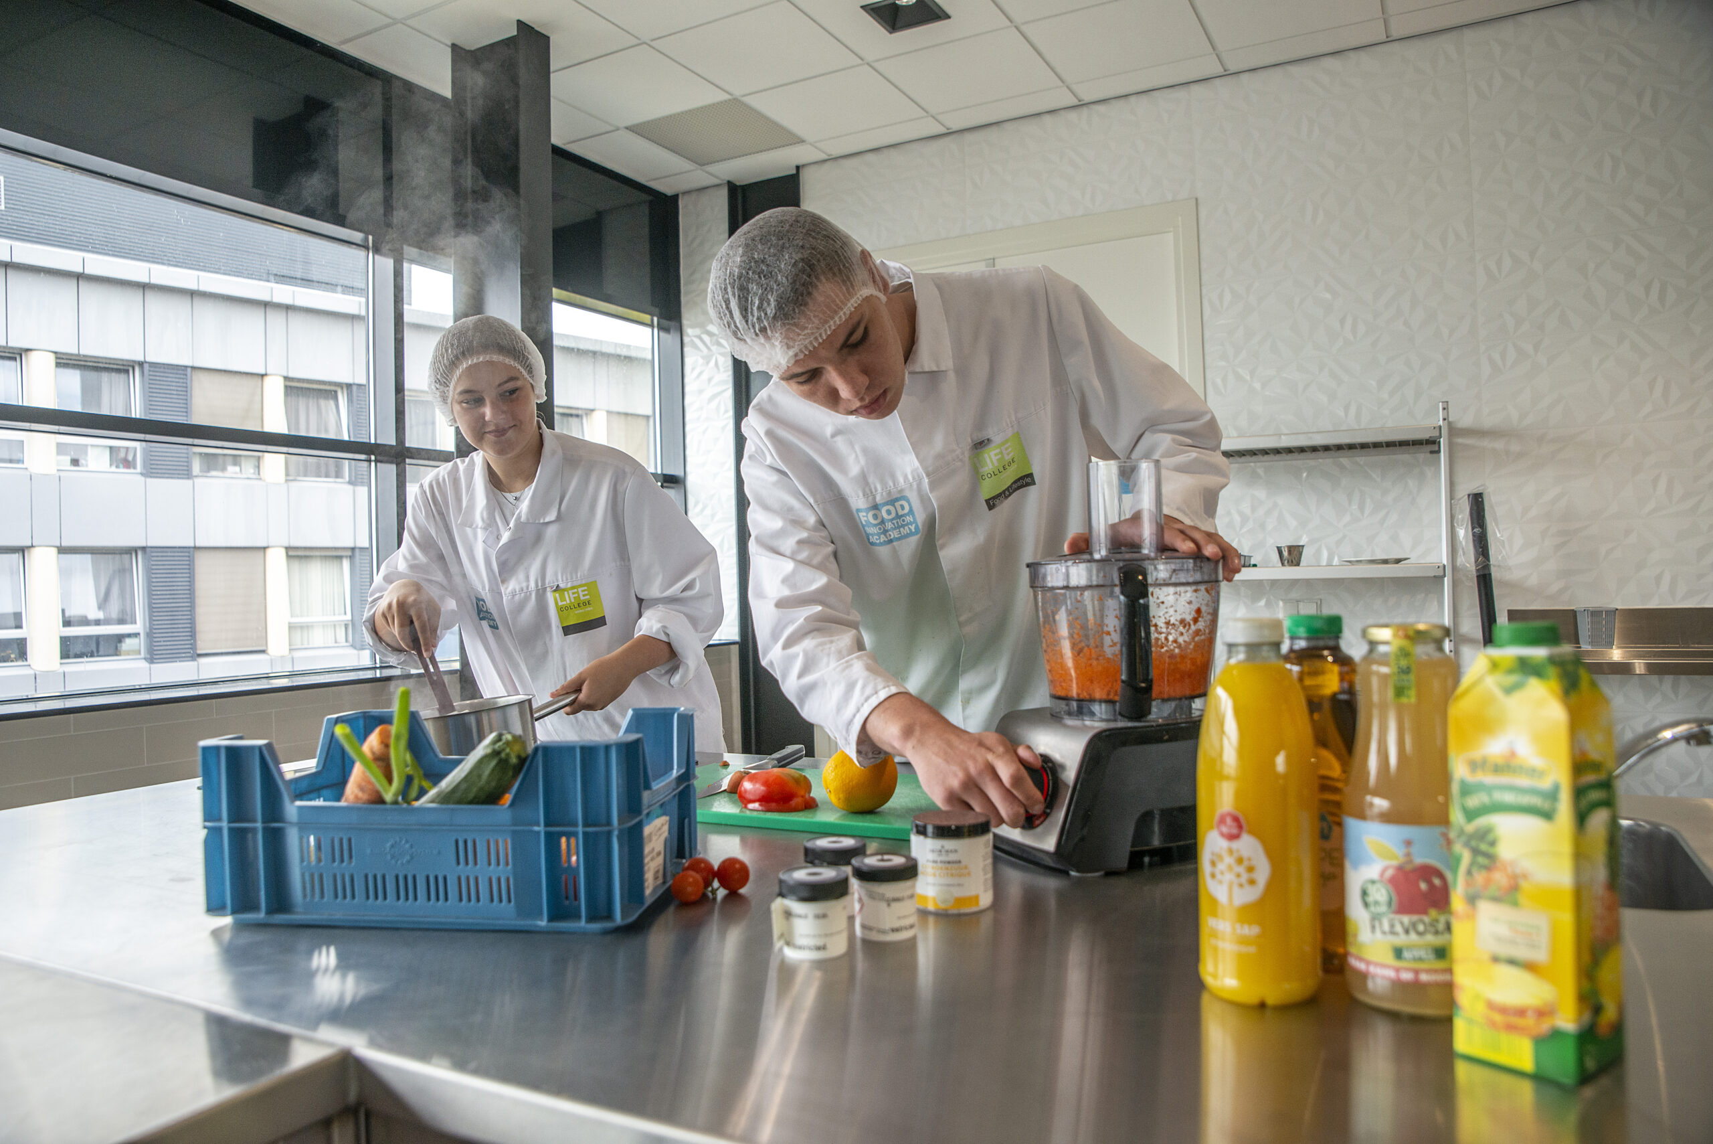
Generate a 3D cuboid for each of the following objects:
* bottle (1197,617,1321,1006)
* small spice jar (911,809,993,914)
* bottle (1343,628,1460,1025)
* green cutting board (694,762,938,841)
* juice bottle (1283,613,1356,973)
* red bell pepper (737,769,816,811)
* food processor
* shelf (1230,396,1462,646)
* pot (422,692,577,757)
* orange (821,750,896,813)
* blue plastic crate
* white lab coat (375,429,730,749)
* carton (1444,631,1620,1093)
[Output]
[{"bbox_3d":[0.284,0.163,0.812,0.084,0.259,0.084,-1,0,44],"label":"bottle"},{"bbox_3d":[0.089,0.267,1.060,0.074,0.077,0.074,-1,0,7],"label":"small spice jar"},{"bbox_3d":[0.391,0.168,0.806,0.086,0.260,0.086,-1,-1,25],"label":"bottle"},{"bbox_3d":[-0.051,0.304,1.540,0.540,0.016,0.331,-1,-1,26],"label":"green cutting board"},{"bbox_3d":[0.359,0.167,0.887,0.078,0.265,0.078,-1,0,22],"label":"juice bottle"},{"bbox_3d":[-0.098,0.258,1.382,0.094,0.043,0.074,-1,0,-3],"label":"red bell pepper"},{"bbox_3d":[0.268,0.084,1.258,0.290,0.416,0.210,-1,0,-31],"label":"food processor"},{"bbox_3d":[1.631,-0.131,4.185,0.990,0.850,0.580,-1,0,29],"label":"shelf"},{"bbox_3d":[-0.531,0.251,1.774,0.290,0.100,0.178,-10,-1,6],"label":"pot"},{"bbox_3d":[0.003,0.236,1.324,0.084,0.083,0.084,-1,0,0],"label":"orange"},{"bbox_3d":[-0.380,0.232,1.150,0.390,0.168,0.288,-1,0,5],"label":"blue plastic crate"},{"bbox_3d":[-0.575,0.235,2.090,0.570,0.980,0.390,-1,0,22],"label":"white lab coat"},{"bbox_3d":[0.415,0.164,0.701,0.068,0.263,0.068,-1,-1,-38],"label":"carton"}]

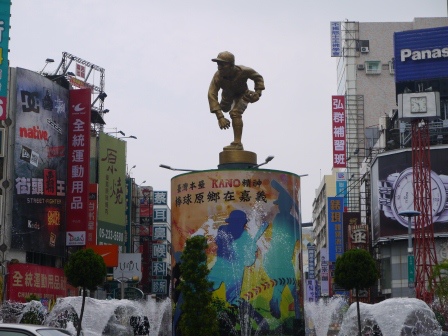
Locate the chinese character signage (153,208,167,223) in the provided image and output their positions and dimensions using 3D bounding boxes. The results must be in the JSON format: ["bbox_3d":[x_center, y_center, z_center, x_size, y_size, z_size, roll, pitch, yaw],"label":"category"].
[{"bbox_3d":[-5.721,4.295,88.358,1.214,1.223,0.300,-1,-9,4],"label":"chinese character signage"}]

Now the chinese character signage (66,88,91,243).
[{"bbox_3d":[-9.025,-0.103,61.211,1.353,9.725,0.350,-3,-9,22],"label":"chinese character signage"}]

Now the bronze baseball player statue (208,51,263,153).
[{"bbox_3d":[0.390,-1.995,29.636,1.300,2.750,1.600,-7,-11,37],"label":"bronze baseball player statue"}]

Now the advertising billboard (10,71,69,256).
[{"bbox_3d":[-11.145,-0.303,60.229,0.550,10.800,5.500,-3,-9,22],"label":"advertising billboard"}]

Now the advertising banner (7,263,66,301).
[{"bbox_3d":[-11.472,7.263,61.102,0.250,2.315,7.533,-2,-9,16],"label":"advertising banner"}]

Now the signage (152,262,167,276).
[{"bbox_3d":[-5.728,9.022,87.639,1.204,1.215,0.300,-1,-9,4],"label":"signage"}]

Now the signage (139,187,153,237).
[{"bbox_3d":[-6.371,3.572,80.376,1.057,4.104,0.300,-1,-9,5],"label":"signage"}]

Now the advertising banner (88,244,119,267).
[{"bbox_3d":[-8.108,5.912,65.859,2.103,1.458,0.300,-2,-9,12],"label":"advertising banner"}]

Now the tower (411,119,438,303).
[{"bbox_3d":[9.845,2.974,48.099,1.150,10.800,1.150,-2,-9,12],"label":"tower"}]

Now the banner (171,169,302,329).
[{"bbox_3d":[0.375,2.580,28.941,3.870,4.650,3.870,0,-9,0],"label":"banner"}]

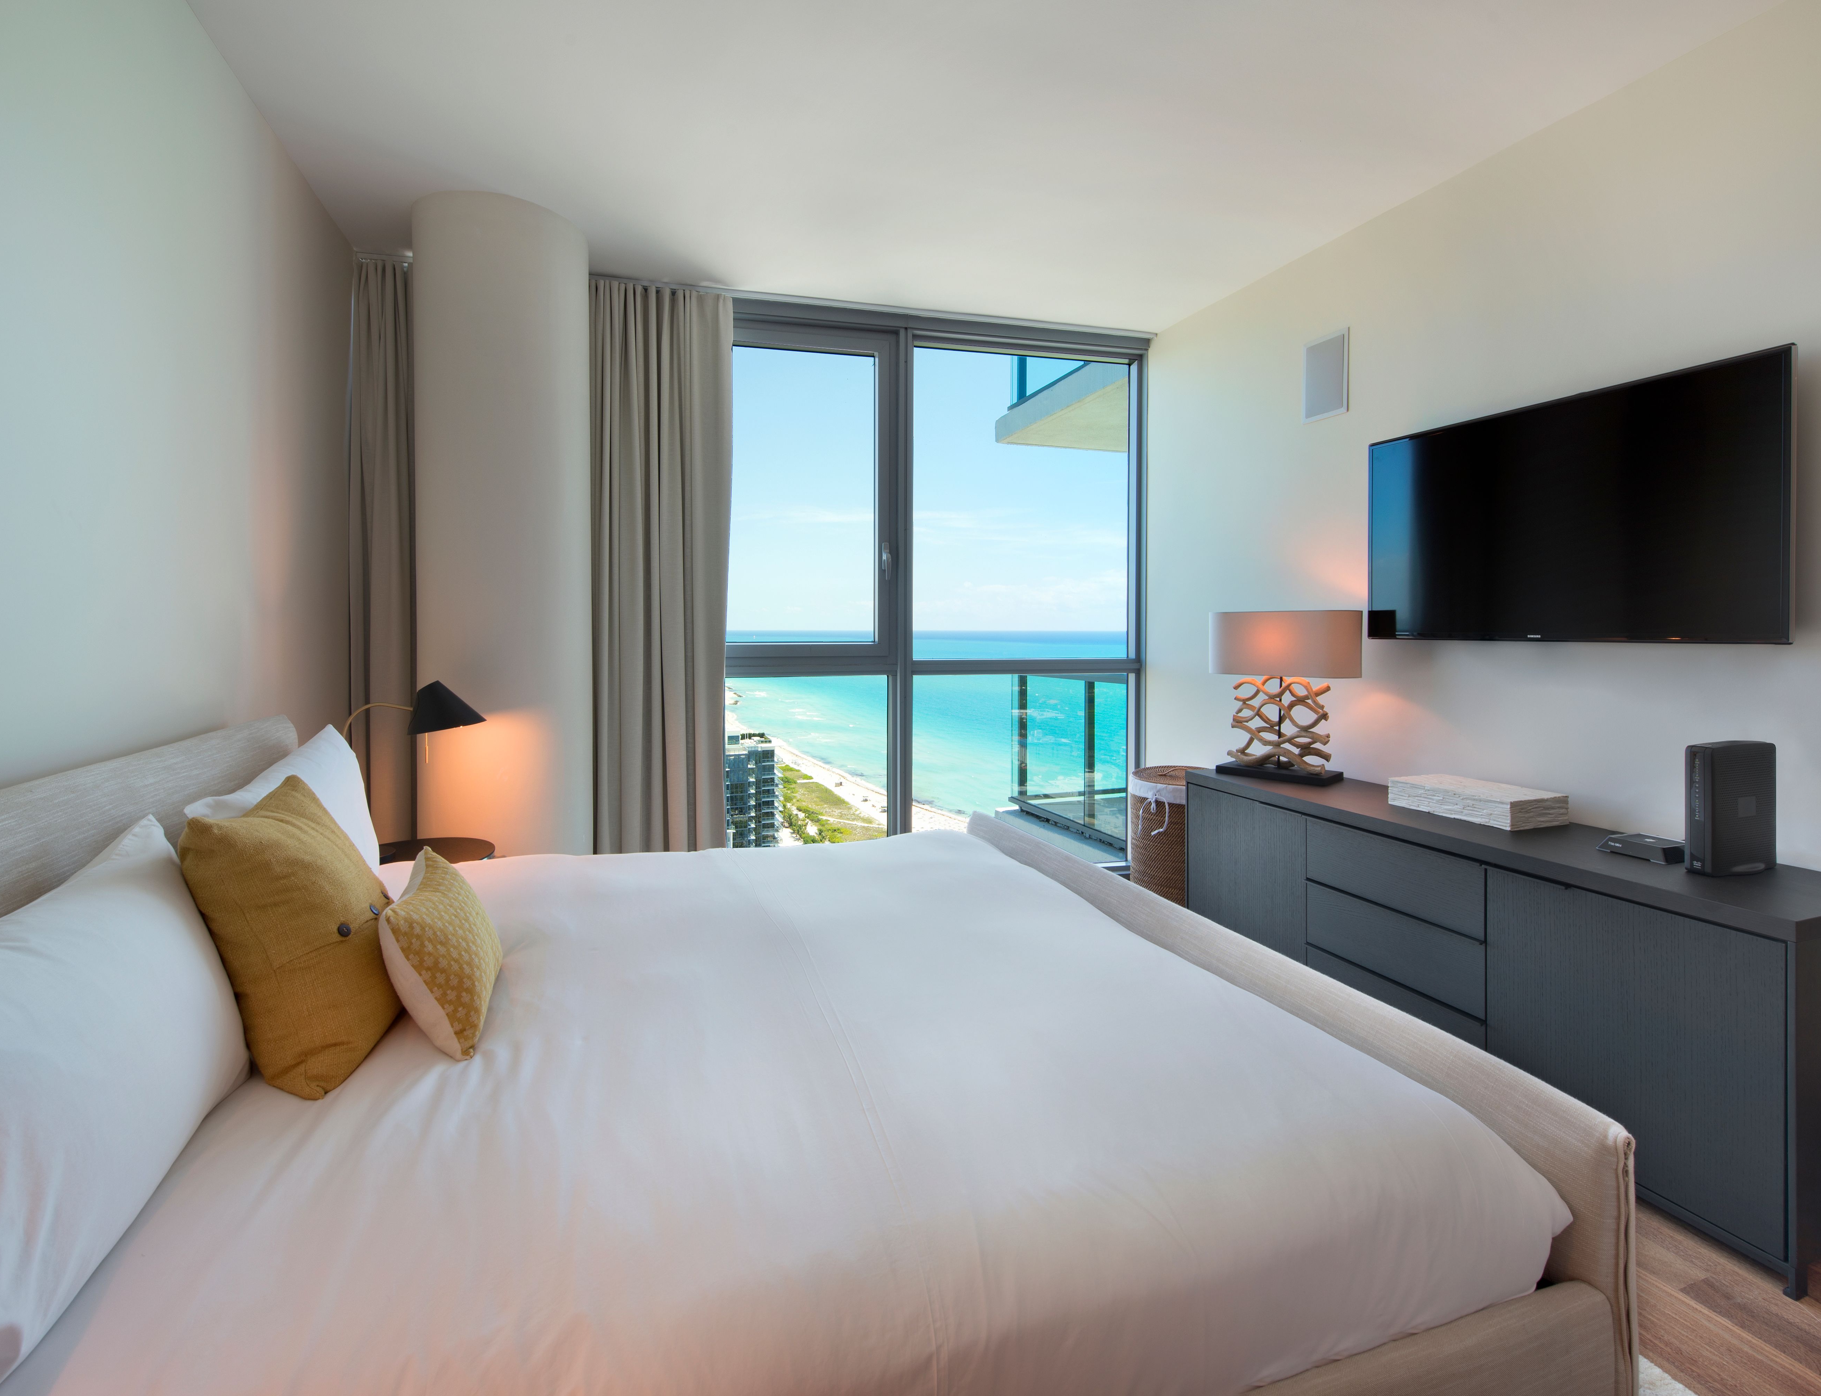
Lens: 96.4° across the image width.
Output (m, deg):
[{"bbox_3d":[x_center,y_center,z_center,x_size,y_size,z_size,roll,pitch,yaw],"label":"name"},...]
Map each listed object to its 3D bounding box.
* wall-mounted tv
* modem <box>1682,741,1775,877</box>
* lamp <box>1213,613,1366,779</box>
[{"bbox_3d":[1.782,-0.494,2.314,0.061,0.663,1.085,-2,4,-20],"label":"wall-mounted tv"},{"bbox_3d":[1.838,0.246,1.826,0.230,0.279,0.059,-2,4,-20],"label":"modem"},{"bbox_3d":[1.352,-0.014,2.988,0.214,0.607,0.510,-4,5,-42],"label":"lamp"}]

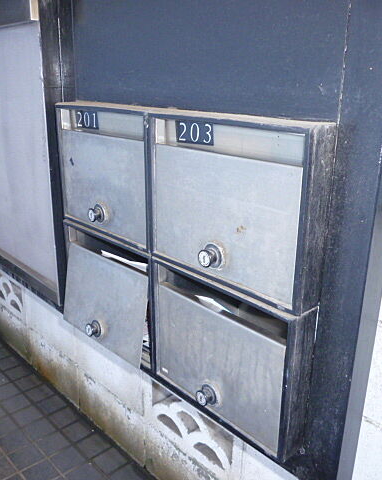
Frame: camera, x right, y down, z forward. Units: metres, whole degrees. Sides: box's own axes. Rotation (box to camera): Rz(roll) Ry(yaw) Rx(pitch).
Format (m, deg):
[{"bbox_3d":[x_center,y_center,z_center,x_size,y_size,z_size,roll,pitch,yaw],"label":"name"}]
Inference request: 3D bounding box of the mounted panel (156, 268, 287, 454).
[{"bbox_3d":[0.028,0.162,0.643,0.030,0.191,0.238,-17,26,-40],"label":"mounted panel"}]

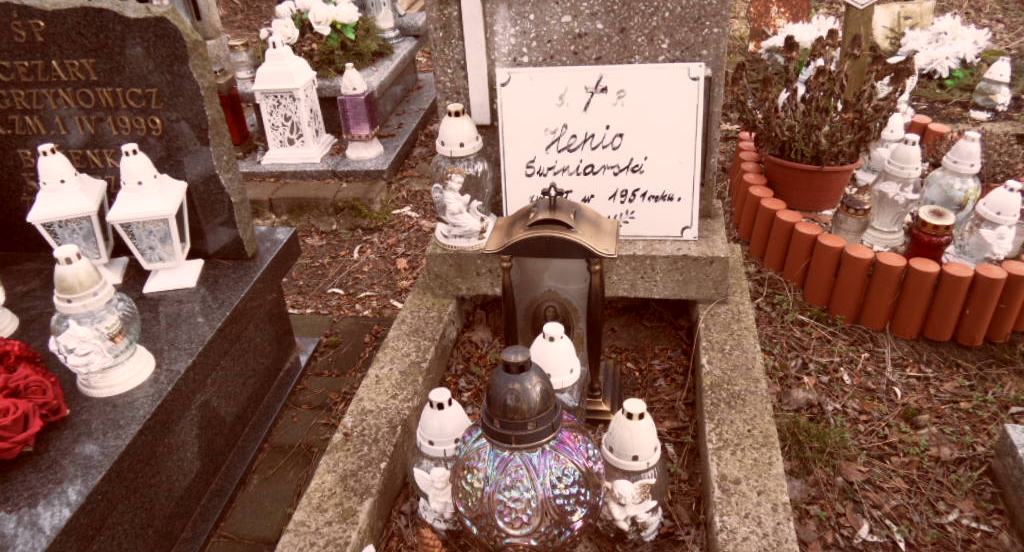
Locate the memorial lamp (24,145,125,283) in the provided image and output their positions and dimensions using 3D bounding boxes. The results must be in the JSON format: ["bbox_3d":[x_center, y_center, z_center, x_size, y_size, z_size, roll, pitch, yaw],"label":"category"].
[{"bbox_3d":[-0.782,-0.110,1.270,0.113,0.254,0.113,-11,32,-11],"label":"memorial lamp"}]

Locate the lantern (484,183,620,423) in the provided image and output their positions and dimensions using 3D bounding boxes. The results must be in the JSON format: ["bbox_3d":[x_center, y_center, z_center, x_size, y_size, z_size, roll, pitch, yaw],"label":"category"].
[{"bbox_3d":[0.080,0.036,1.258,0.216,0.434,0.145,2,32,11],"label":"lantern"}]

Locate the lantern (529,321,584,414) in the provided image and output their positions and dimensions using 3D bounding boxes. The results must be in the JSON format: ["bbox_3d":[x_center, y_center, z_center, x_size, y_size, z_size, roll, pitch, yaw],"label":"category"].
[{"bbox_3d":[0.077,0.200,1.174,0.096,0.245,0.096,-10,32,-8],"label":"lantern"}]

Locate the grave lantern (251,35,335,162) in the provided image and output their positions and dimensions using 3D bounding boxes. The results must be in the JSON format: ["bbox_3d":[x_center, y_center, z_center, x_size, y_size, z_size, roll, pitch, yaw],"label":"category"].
[{"bbox_3d":[-0.697,-0.556,2.205,0.185,0.366,0.185,1,34,5],"label":"grave lantern"}]

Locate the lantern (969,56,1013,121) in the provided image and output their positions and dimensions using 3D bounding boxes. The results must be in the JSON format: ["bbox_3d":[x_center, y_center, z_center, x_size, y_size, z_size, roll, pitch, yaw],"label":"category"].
[{"bbox_3d":[1.604,-0.625,2.354,0.125,0.179,0.125,-4,34,-3],"label":"lantern"}]

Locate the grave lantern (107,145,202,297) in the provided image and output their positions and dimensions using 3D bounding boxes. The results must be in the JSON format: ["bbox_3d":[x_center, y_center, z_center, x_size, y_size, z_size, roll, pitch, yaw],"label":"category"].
[{"bbox_3d":[-0.630,-0.107,1.246,0.112,0.252,0.112,-9,32,-6],"label":"grave lantern"}]

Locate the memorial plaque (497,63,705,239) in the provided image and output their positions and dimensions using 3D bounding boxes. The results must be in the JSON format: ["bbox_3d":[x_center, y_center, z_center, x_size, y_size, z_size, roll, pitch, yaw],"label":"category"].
[{"bbox_3d":[0.190,-0.267,1.558,0.436,0.378,0.020,2,21,12],"label":"memorial plaque"}]

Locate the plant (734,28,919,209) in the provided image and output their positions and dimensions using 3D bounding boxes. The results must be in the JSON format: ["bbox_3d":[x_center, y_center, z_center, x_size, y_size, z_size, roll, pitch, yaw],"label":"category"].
[{"bbox_3d":[0.815,-0.377,1.865,0.460,0.420,0.400,3,34,9],"label":"plant"}]

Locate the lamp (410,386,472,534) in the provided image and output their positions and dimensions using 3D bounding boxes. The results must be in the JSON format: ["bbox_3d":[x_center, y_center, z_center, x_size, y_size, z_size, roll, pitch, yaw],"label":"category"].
[{"bbox_3d":[-0.104,0.273,1.074,0.098,0.250,0.098,-1,32,6],"label":"lamp"}]

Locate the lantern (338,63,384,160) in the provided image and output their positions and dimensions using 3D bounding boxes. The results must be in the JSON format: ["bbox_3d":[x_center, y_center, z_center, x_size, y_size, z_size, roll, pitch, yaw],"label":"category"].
[{"bbox_3d":[-0.445,-0.481,2.070,0.112,0.272,0.112,2,32,11],"label":"lantern"}]

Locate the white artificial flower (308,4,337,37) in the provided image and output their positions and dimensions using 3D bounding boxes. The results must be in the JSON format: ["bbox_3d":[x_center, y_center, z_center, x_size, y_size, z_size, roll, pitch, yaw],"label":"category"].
[{"bbox_3d":[-0.645,-0.874,2.418,0.095,0.100,0.095,7,35,13],"label":"white artificial flower"}]

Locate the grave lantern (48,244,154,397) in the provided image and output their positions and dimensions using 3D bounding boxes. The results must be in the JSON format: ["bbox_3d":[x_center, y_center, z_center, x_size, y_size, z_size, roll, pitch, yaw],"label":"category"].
[{"bbox_3d":[-0.646,0.057,1.079,0.140,0.225,0.140,-4,34,-3],"label":"grave lantern"}]

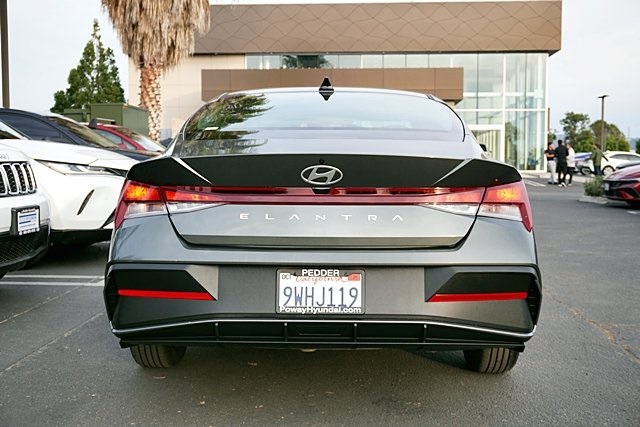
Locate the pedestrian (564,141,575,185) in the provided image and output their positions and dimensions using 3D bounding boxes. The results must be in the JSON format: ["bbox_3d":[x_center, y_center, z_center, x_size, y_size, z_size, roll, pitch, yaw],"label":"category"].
[{"bbox_3d":[9.636,-1.888,27.400,0.420,1.680,0.460,-2,5,-30],"label":"pedestrian"}]

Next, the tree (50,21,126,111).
[{"bbox_3d":[-15.692,-7.939,48.000,5.100,10.400,5.100,0,4,0],"label":"tree"}]

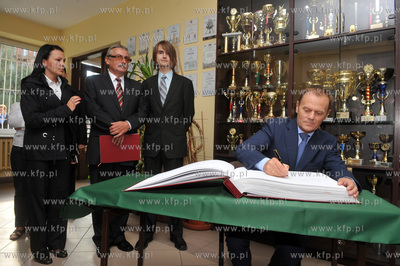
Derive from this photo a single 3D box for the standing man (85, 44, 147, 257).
[{"bbox_3d":[-0.720,0.135,2.270,0.540,1.760,0.460,1,1,-28],"label":"standing man"}]

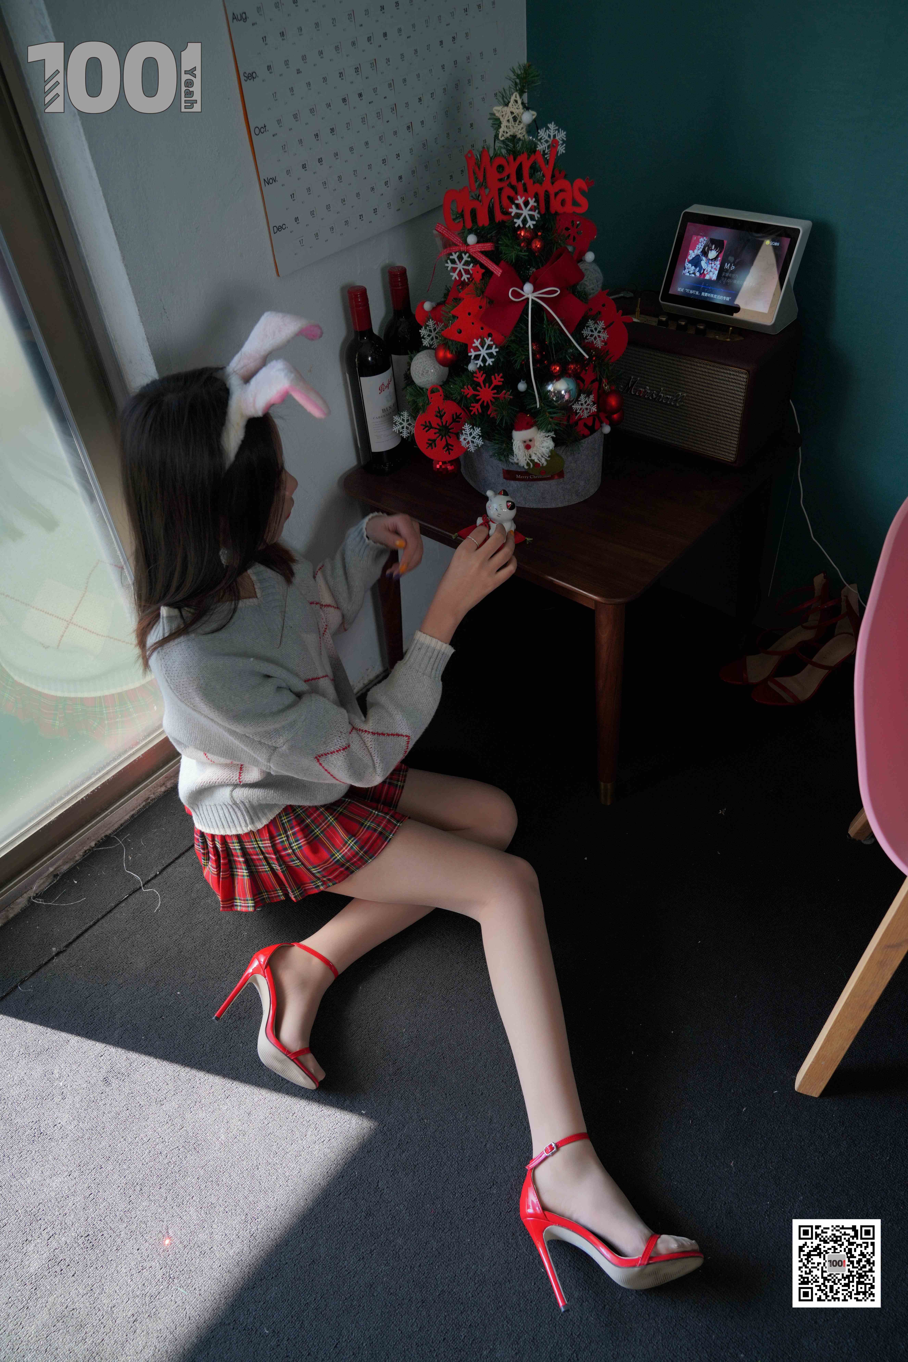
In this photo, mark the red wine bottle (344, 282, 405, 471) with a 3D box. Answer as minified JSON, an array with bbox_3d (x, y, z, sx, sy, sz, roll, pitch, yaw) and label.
[{"bbox_3d":[-0.138,-0.494,1.511,0.076,0.304,0.076,-3,43,3],"label":"red wine bottle"}]

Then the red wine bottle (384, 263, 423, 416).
[{"bbox_3d":[-0.079,-0.552,1.566,0.076,0.304,0.076,-13,43,-8],"label":"red wine bottle"}]

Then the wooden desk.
[{"bbox_3d":[0.215,-0.207,1.748,0.589,0.488,0.589,28,52,31],"label":"wooden desk"}]

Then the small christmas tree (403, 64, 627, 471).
[{"bbox_3d":[0.116,-0.594,1.340,0.360,0.546,0.340,3,44,9],"label":"small christmas tree"}]

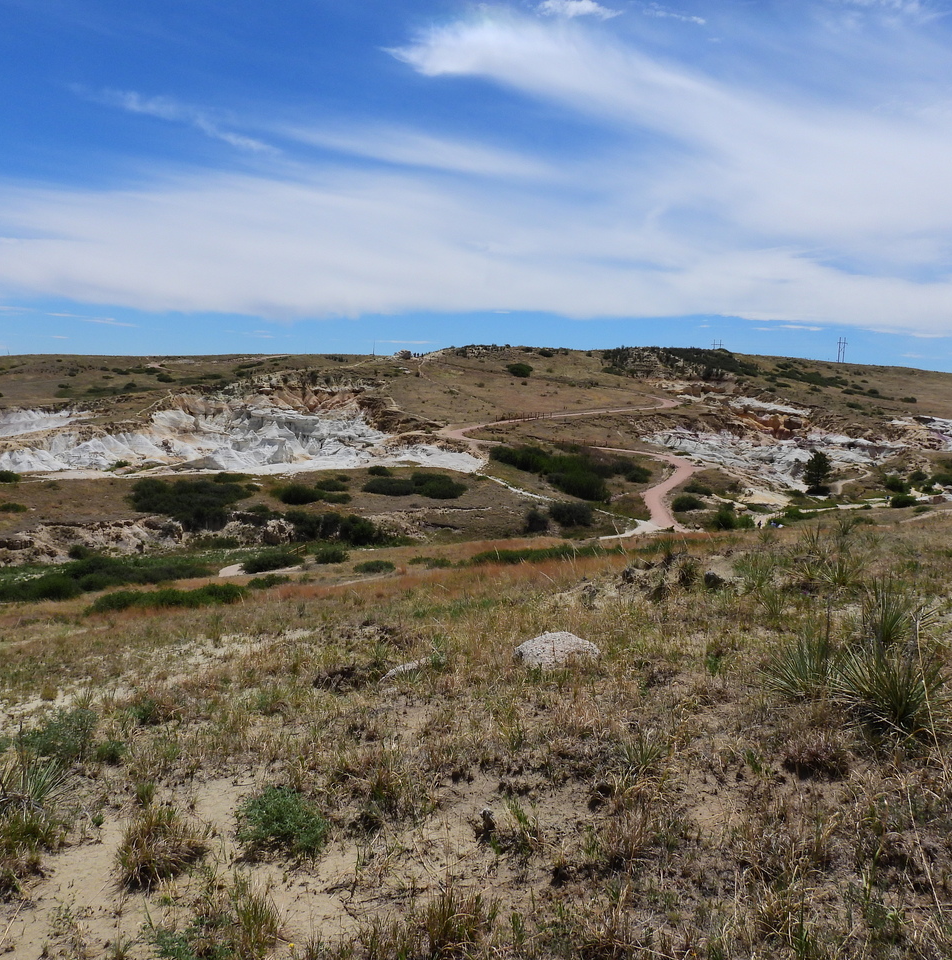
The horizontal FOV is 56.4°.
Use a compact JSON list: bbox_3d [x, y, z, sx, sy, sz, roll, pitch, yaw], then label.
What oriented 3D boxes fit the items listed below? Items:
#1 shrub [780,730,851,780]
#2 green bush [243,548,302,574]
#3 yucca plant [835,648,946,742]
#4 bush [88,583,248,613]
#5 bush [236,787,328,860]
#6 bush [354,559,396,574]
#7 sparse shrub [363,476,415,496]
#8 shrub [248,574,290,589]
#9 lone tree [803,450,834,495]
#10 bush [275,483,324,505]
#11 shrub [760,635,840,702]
[{"bbox_3d":[1.721,1.397,4.500,0.350,0.200,0.320,5,6,22],"label":"shrub"},{"bbox_3d":[-19.816,7.897,86.000,5.600,2.100,4.000,1,6,-13],"label":"green bush"},{"bbox_3d":[2.475,1.275,5.300,0.700,0.500,0.680,5,6,26],"label":"yucca plant"},{"bbox_3d":[-21.482,8.209,62.000,11.000,1.600,4.000,1,6,-19],"label":"bush"},{"bbox_3d":[-0.785,1.393,3.600,0.370,0.230,0.340,1,6,-12],"label":"bush"},{"bbox_3d":[-9.059,7.797,80.000,3.700,1.150,2.800,2,6,-6],"label":"bush"},{"bbox_3d":[-13.310,0.989,135.000,7.700,2.400,5.500,2,6,-6],"label":"sparse shrub"},{"bbox_3d":[-16.520,8.120,71.000,3.300,1.000,2.400,1,6,-13],"label":"shrub"},{"bbox_3d":[69.465,-1.521,180.000,6.000,8.700,5.800,5,6,21],"label":"lone tree"},{"bbox_3d":[-24.859,1.901,125.000,7.000,2.600,5.000,1,6,-11],"label":"bush"},{"bbox_3d":[2.157,1.253,5.900,0.500,0.380,0.470,5,6,21],"label":"shrub"}]

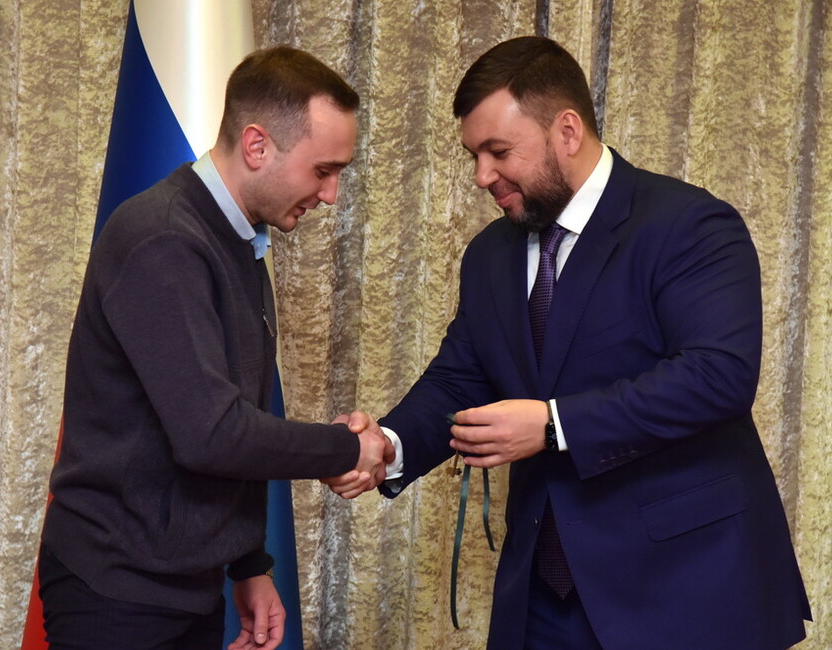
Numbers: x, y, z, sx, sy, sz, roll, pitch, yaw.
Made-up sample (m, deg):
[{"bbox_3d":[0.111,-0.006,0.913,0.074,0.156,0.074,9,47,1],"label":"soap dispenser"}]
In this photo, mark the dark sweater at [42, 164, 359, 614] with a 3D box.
[{"bbox_3d":[-0.313,0.094,3.900,0.450,0.640,0.520,6,3,16],"label":"dark sweater"}]

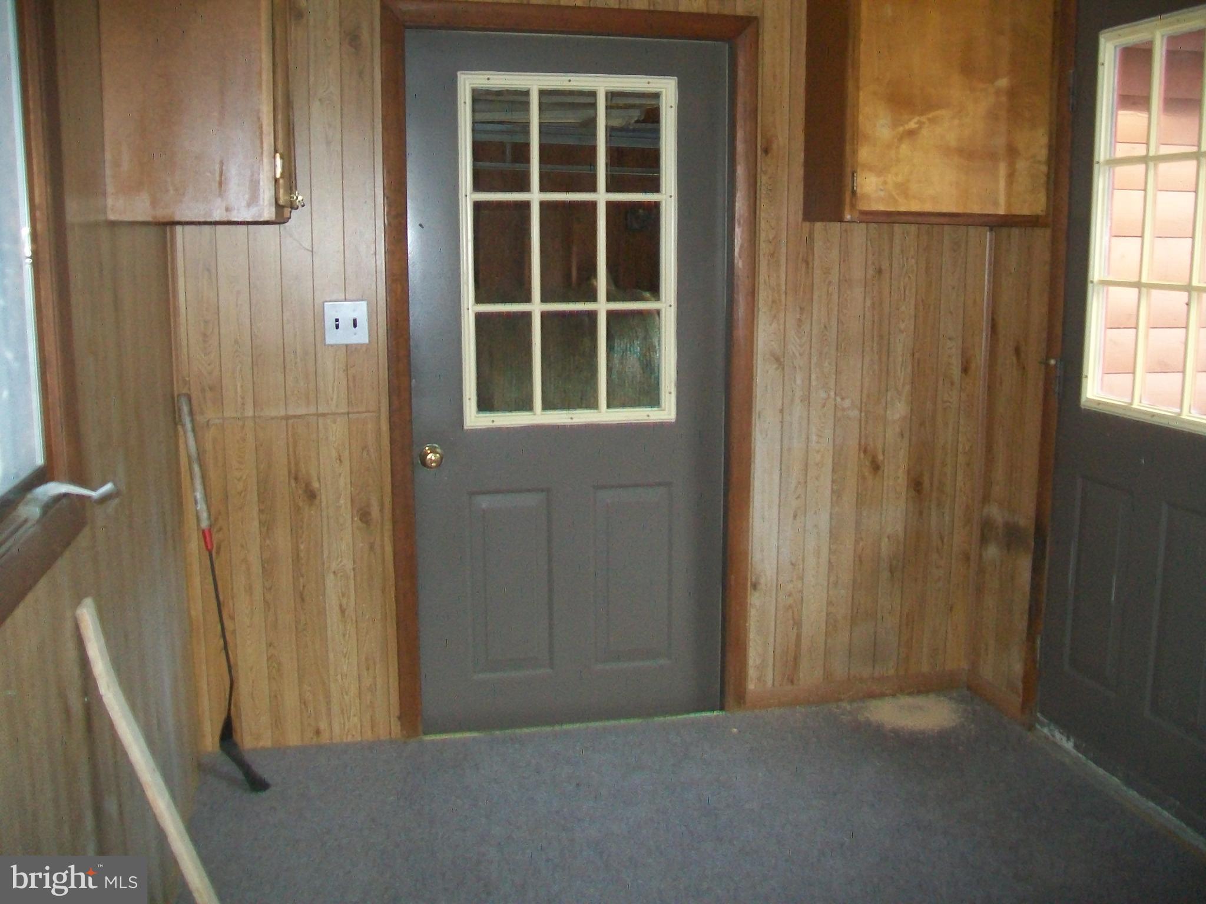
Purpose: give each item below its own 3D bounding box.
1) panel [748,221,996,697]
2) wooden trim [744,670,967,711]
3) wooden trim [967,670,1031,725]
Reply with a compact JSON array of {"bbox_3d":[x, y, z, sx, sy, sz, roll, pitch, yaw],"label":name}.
[{"bbox_3d":[0.822,0.022,3.663,0.758,1.439,0.020,-2,9,-12],"label":"panel"},{"bbox_3d":[0.814,0.761,3.766,0.762,0.072,0.020,-2,9,-12],"label":"wooden trim"},{"bbox_3d":[1.226,0.771,3.699,0.020,0.072,0.315,-2,9,-12],"label":"wooden trim"}]

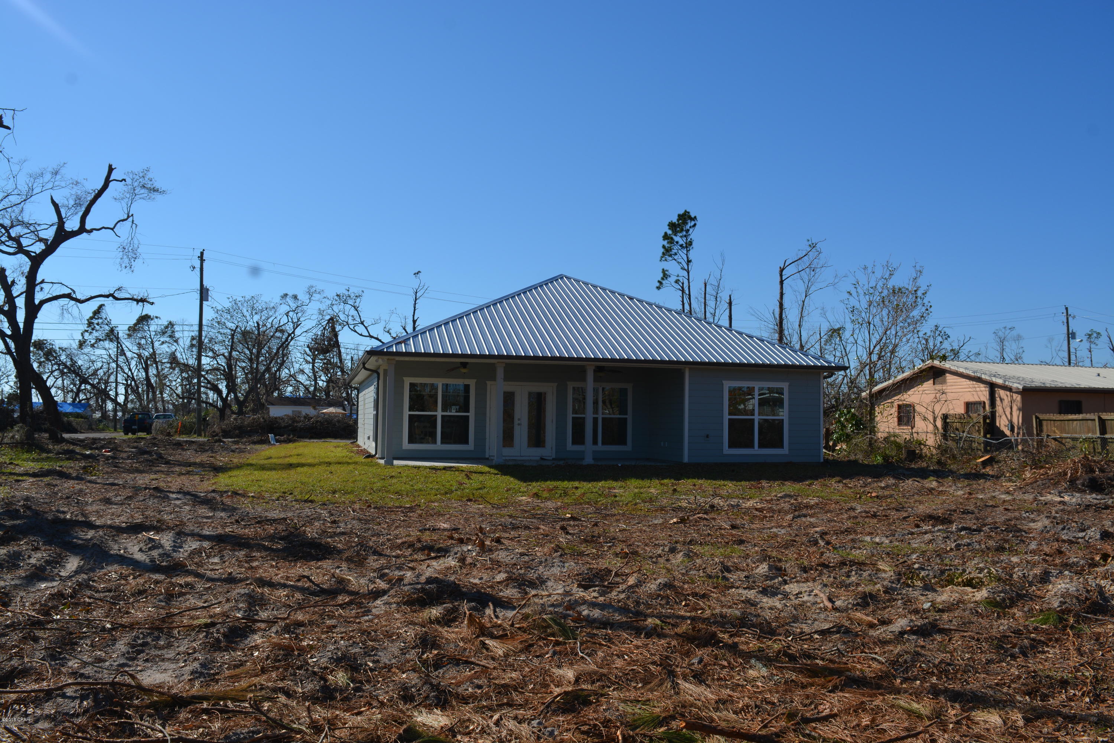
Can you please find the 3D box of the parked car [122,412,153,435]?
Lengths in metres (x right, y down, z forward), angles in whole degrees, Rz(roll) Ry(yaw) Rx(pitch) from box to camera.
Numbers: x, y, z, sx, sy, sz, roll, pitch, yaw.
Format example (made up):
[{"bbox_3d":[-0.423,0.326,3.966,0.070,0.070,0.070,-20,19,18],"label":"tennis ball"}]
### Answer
[{"bbox_3d":[-31.370,3.867,63.184,1.830,1.760,5.300,2,-3,-18],"label":"parked car"}]

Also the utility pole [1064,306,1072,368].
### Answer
[{"bbox_3d":[49.932,0.181,81.502,0.320,13.184,0.320,2,-3,-15],"label":"utility pole"}]

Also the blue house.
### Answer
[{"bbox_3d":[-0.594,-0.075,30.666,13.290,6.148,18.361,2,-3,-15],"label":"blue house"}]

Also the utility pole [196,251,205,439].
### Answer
[{"bbox_3d":[-25.157,-1.995,59.037,0.330,13.184,0.330,0,-3,-15],"label":"utility pole"}]

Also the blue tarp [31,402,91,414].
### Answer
[{"bbox_3d":[-64.075,4.728,108.000,7.000,1.400,3.300,2,-3,-15],"label":"blue tarp"}]

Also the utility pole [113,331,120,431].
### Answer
[{"bbox_3d":[-39.612,0.863,75.227,0.270,8.979,0.270,1,-3,-15],"label":"utility pole"}]

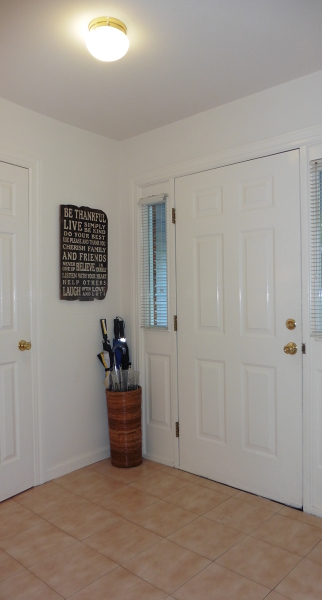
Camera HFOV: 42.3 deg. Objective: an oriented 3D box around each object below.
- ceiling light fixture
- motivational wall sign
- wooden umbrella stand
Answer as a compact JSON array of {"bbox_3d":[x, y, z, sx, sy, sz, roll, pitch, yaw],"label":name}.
[{"bbox_3d":[-0.238,-1.155,1.876,0.192,0.128,0.192,-1,1,0],"label":"ceiling light fixture"},{"bbox_3d":[-0.537,-0.327,2.974,0.022,0.662,0.430,0,2,40],"label":"motivational wall sign"},{"bbox_3d":[-0.268,0.924,3.077,0.262,0.550,0.262,-1,1,0],"label":"wooden umbrella stand"}]

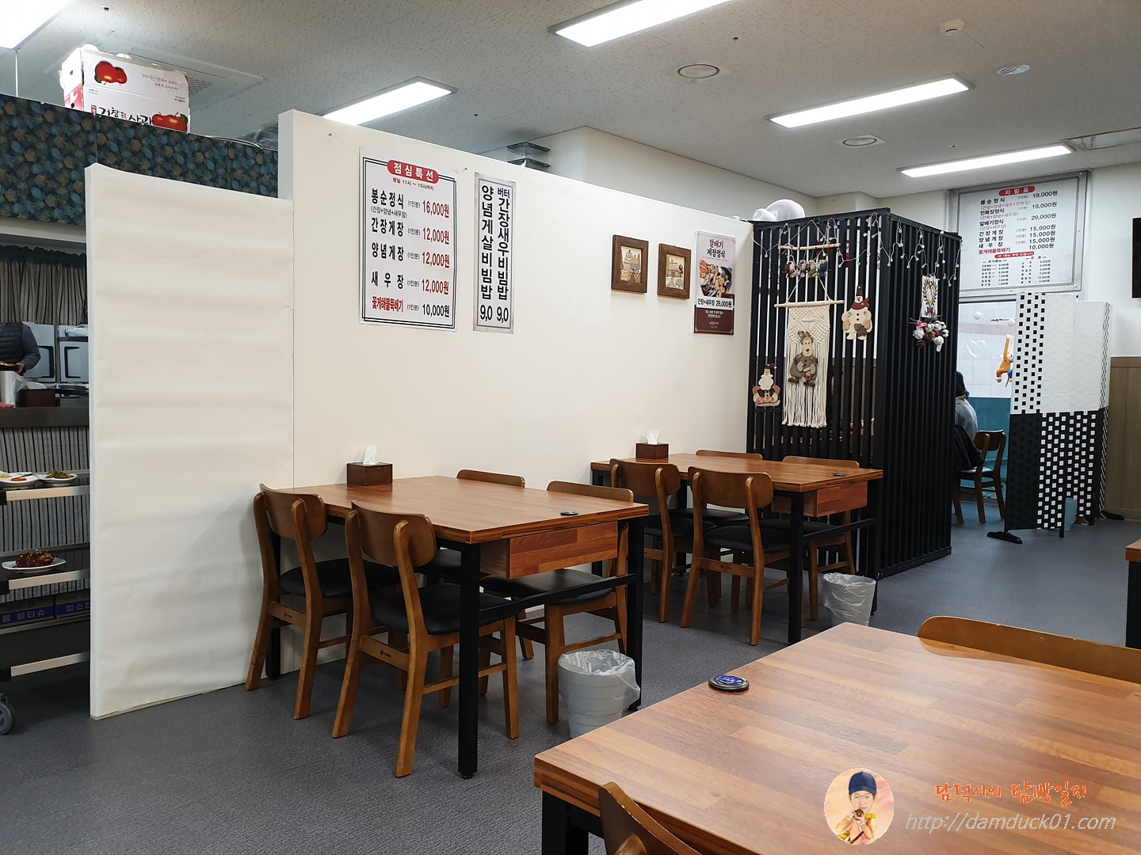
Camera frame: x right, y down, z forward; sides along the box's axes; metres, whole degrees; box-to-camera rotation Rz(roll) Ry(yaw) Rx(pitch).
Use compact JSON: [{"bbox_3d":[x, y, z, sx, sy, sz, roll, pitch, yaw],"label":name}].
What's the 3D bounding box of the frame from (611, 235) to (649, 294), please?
[{"bbox_3d":[0.329,-0.887,4.689,0.025,0.289,0.288,4,5,44],"label":"frame"}]

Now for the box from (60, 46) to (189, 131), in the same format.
[{"bbox_3d":[-2.158,-1.553,4.177,0.290,0.370,0.470,4,5,44],"label":"box"}]

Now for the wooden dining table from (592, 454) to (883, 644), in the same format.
[{"bbox_3d":[0.820,0.565,4.384,1.217,0.726,0.798,4,5,44],"label":"wooden dining table"}]

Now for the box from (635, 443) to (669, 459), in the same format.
[{"bbox_3d":[0.463,0.133,4.804,0.129,0.079,0.132,4,4,42],"label":"box"}]

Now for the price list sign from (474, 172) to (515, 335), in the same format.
[{"bbox_3d":[-0.350,-0.804,3.981,0.009,0.710,0.250,4,5,44],"label":"price list sign"}]

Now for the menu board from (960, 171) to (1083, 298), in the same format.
[{"bbox_3d":[4.126,-1.761,7.973,1.125,1.031,0.040,4,4,43],"label":"menu board"}]

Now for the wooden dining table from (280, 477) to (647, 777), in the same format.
[{"bbox_3d":[-0.446,0.611,3.134,1.200,0.715,0.800,4,5,44],"label":"wooden dining table"}]

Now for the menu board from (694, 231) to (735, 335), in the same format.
[{"bbox_3d":[0.892,-0.887,5.277,0.012,0.600,0.420,4,5,44],"label":"menu board"}]

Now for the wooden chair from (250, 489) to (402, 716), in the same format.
[{"bbox_3d":[-0.891,0.591,3.156,0.443,0.767,0.473,4,4,43],"label":"wooden chair"}]

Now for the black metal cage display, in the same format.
[{"bbox_3d":[1.901,-0.217,5.704,0.886,2.165,1.205,4,4,43],"label":"black metal cage display"}]

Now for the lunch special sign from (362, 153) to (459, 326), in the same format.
[{"bbox_3d":[-0.681,-0.787,3.678,0.010,0.717,0.508,4,5,44],"label":"lunch special sign"}]

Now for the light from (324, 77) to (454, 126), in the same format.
[{"bbox_3d":[-1.297,-2.190,5.850,1.280,0.040,0.290,4,5,44],"label":"light"}]

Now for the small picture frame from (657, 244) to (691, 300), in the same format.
[{"bbox_3d":[0.613,-0.902,4.979,0.025,0.290,0.290,4,5,44],"label":"small picture frame"}]

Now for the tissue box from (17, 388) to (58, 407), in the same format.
[{"bbox_3d":[-2.338,-0.134,3.751,0.127,0.079,0.123,4,5,44],"label":"tissue box"}]

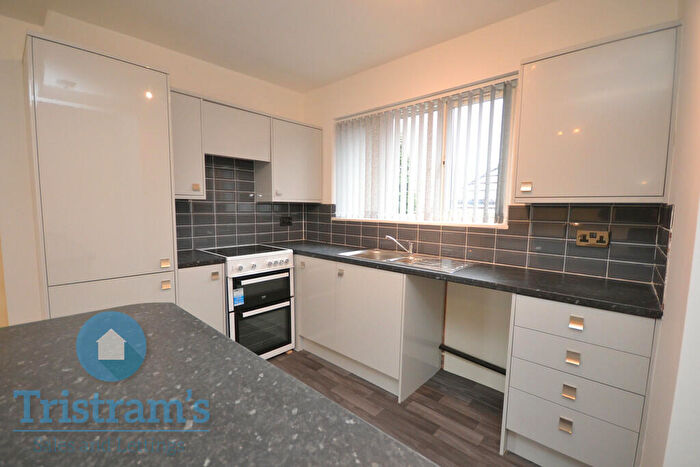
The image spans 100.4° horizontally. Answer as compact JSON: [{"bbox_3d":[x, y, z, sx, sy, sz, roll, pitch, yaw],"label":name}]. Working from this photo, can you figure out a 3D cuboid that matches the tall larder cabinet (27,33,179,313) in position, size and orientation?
[{"bbox_3d":[-1.490,0.076,1.790,0.575,2.061,0.571,5,6,40],"label":"tall larder cabinet"}]

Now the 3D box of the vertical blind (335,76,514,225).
[{"bbox_3d":[0.500,-0.605,2.550,1.655,0.987,0.080,5,6,40],"label":"vertical blind"}]

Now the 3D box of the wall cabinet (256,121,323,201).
[{"bbox_3d":[-0.609,-0.698,2.969,0.300,0.770,0.627,5,6,40],"label":"wall cabinet"}]

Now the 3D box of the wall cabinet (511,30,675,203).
[{"bbox_3d":[1.291,-0.544,1.589,0.616,0.768,0.310,5,6,40],"label":"wall cabinet"}]

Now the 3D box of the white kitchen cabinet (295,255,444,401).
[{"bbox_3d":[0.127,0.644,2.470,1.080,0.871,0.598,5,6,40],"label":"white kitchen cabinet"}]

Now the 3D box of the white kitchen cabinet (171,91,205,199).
[{"bbox_3d":[-1.298,-0.625,2.154,0.305,0.740,0.307,5,6,40],"label":"white kitchen cabinet"}]

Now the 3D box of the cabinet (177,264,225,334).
[{"bbox_3d":[-1.217,0.643,2.177,0.575,0.876,0.310,5,6,40],"label":"cabinet"}]

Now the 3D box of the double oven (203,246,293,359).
[{"bbox_3d":[-0.903,0.597,2.537,0.585,0.916,0.602,5,6,40],"label":"double oven"}]

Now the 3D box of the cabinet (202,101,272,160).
[{"bbox_3d":[-1.004,-0.823,2.482,0.305,0.406,0.595,5,6,40],"label":"cabinet"}]

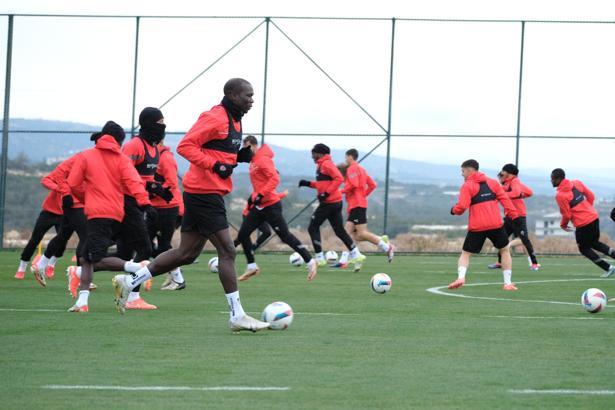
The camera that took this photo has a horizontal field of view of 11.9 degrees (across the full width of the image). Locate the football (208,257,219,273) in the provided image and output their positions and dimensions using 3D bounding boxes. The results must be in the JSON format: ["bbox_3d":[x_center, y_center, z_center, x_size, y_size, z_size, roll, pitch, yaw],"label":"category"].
[{"bbox_3d":[-1.312,0.866,42.600,0.220,0.220,0.220,1,0,0],"label":"football"}]

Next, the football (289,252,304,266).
[{"bbox_3d":[-0.171,0.848,46.000,0.220,0.220,0.220,1,0,0],"label":"football"}]

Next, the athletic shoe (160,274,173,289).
[{"bbox_3d":[-1.593,0.869,34.000,0.280,0.120,0.105,-30,0,-18],"label":"athletic shoe"}]

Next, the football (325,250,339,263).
[{"bbox_3d":[0.441,0.929,53.000,0.220,0.220,0.220,1,0,0],"label":"football"}]

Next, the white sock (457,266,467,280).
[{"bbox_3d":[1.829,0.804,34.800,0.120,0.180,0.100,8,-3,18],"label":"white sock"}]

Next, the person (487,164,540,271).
[{"bbox_3d":[3.306,0.200,47.200,0.800,1.700,0.580,1,0,12],"label":"person"}]

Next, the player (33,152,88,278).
[{"bbox_3d":[-3.038,0.068,36.500,0.920,1.700,0.620,1,0,-21],"label":"player"}]

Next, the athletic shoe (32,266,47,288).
[{"bbox_3d":[-3.050,0.824,33.600,0.120,0.280,0.110,-36,9,-6],"label":"athletic shoe"}]

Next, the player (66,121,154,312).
[{"bbox_3d":[-1.718,0.101,25.900,0.740,1.700,0.680,1,0,-27],"label":"player"}]

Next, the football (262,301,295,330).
[{"bbox_3d":[-0.222,0.847,22.600,0.220,0.220,0.220,1,0,0],"label":"football"}]

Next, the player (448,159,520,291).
[{"bbox_3d":[2.120,0.233,35.300,0.700,1.580,0.700,1,0,-37],"label":"player"}]

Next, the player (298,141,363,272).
[{"bbox_3d":[0.375,0.023,45.200,0.980,1.880,0.600,1,0,-9],"label":"player"}]

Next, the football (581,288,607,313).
[{"bbox_3d":[2.570,0.860,26.500,0.220,0.220,0.220,1,0,0],"label":"football"}]

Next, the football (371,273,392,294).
[{"bbox_3d":[0.812,0.862,32.500,0.220,0.220,0.220,1,0,0],"label":"football"}]

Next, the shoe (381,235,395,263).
[{"bbox_3d":[1.258,0.710,45.600,0.120,0.290,0.105,9,6,9],"label":"shoe"}]

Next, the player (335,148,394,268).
[{"bbox_3d":[0.868,0.057,45.800,0.820,1.840,0.600,1,0,29],"label":"player"}]

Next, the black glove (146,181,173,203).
[{"bbox_3d":[-1.337,-0.119,26.700,0.240,0.130,0.100,30,0,12],"label":"black glove"}]

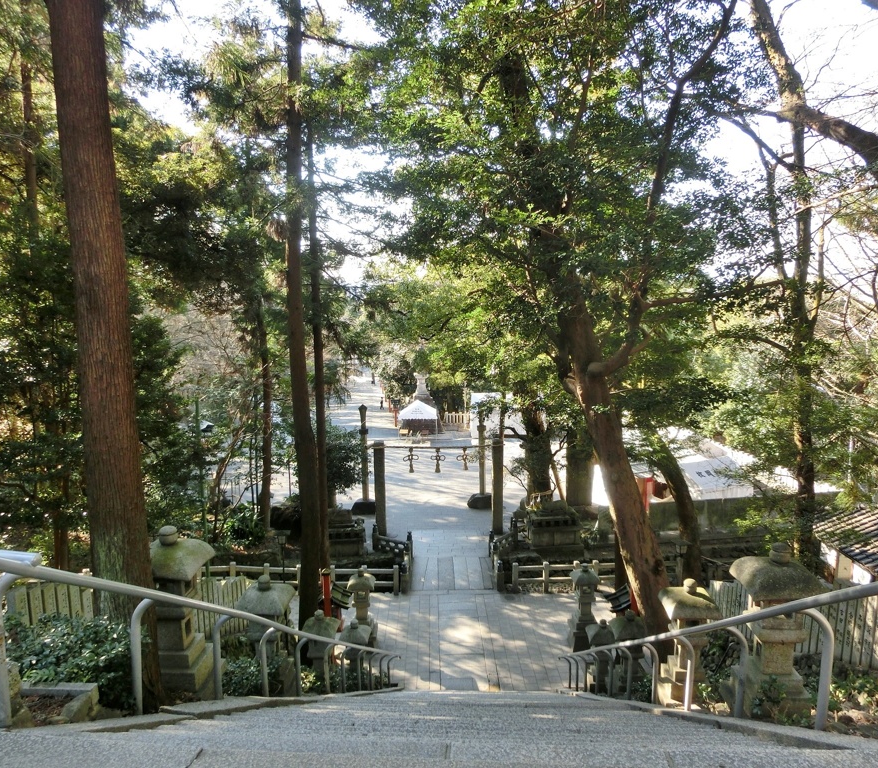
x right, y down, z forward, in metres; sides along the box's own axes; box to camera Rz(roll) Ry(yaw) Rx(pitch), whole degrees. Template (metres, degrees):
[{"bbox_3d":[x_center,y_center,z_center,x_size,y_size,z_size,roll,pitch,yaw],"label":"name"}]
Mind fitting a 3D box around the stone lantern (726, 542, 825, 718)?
[{"bbox_3d":[2.796,1.988,5.906,0.610,1.400,0.610,1,8,4],"label":"stone lantern"}]

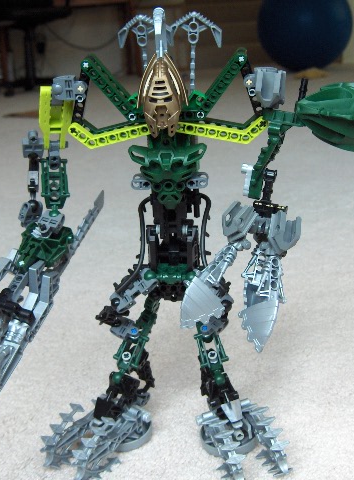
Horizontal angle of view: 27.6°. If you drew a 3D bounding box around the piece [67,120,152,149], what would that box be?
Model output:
[{"bbox_3d":[-0.044,-0.076,0.517,0.066,0.018,0.008,-1,22,4],"label":"piece"}]

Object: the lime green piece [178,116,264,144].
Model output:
[{"bbox_3d":[0.031,-0.077,0.512,0.066,0.018,0.008,-1,22,4],"label":"lime green piece"}]

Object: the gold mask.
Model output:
[{"bbox_3d":[-0.010,-0.099,0.494,0.035,0.054,0.025,1,19,4],"label":"gold mask"}]

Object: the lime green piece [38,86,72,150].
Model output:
[{"bbox_3d":[-0.086,-0.087,0.514,0.024,0.046,0.011,1,29,-2],"label":"lime green piece"}]

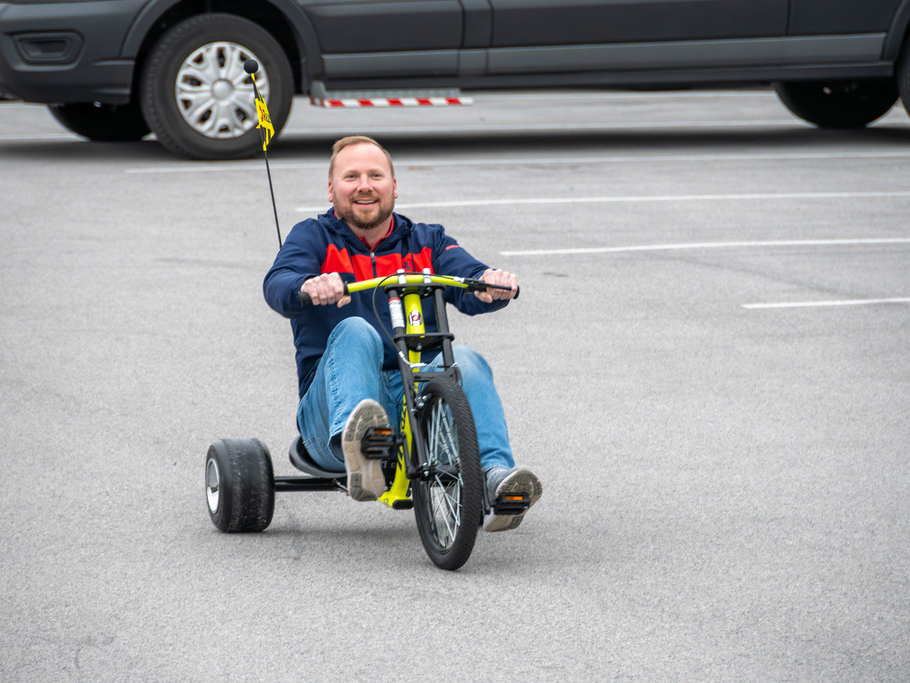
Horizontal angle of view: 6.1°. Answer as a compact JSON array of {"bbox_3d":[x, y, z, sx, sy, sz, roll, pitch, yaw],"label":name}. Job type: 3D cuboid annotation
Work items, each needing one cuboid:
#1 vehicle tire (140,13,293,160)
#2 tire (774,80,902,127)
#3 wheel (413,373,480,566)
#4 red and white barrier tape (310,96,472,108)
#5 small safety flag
[{"bbox_3d":[-1.097,-1.165,39.360,0.700,0.690,0.235,-2,5,-19],"label":"vehicle tire"},{"bbox_3d":[1.903,-1.401,42.193,0.700,0.690,0.235,-2,5,-19],"label":"tire"},{"bbox_3d":[-0.021,0.341,22.050,0.070,0.500,0.500,-3,5,-15],"label":"wheel"},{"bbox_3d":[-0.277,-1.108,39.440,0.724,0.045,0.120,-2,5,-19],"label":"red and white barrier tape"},{"bbox_3d":[-0.522,-0.624,23.250,0.070,0.205,0.130,-1,5,-12],"label":"small safety flag"}]

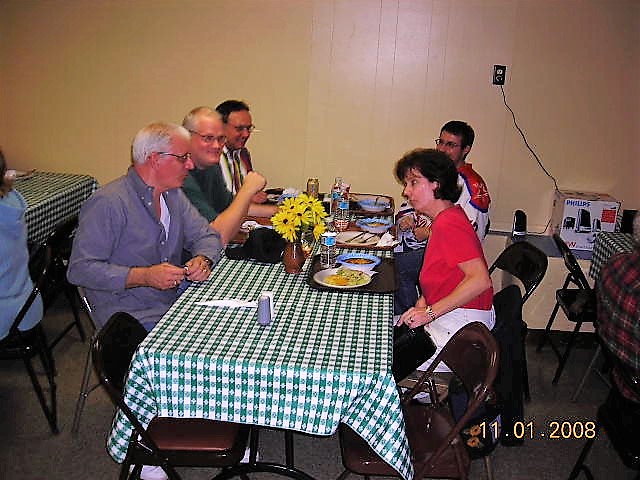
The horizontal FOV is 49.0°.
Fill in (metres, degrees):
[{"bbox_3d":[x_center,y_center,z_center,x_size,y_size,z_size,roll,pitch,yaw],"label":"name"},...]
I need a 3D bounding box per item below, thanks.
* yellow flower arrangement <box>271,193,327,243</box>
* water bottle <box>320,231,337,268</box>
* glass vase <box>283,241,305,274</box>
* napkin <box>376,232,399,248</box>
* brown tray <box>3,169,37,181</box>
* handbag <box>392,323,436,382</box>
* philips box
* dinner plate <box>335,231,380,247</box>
[{"bbox_3d":[-0.087,-0.091,2.843,0.210,0.188,0.185,4,15,5],"label":"yellow flower arrangement"},{"bbox_3d":[0.043,0.022,2.942,0.064,0.185,0.064,4,15,5],"label":"water bottle"},{"bbox_3d":[-0.104,0.058,2.881,0.090,0.145,0.090,4,15,5],"label":"glass vase"},{"bbox_3d":[0.321,0.002,3.346,0.110,0.055,0.090,4,15,5],"label":"napkin"},{"bbox_3d":[-2.061,-0.405,4.416,0.355,0.025,0.460,4,16,5],"label":"brown tray"},{"bbox_3d":[0.333,0.419,2.642,0.190,0.260,0.270,4,15,5],"label":"handbag"},{"bbox_3d":[1.566,-0.107,4.177,0.308,0.290,0.216,4,15,5],"label":"philips box"},{"bbox_3d":[0.177,-0.005,3.371,0.235,0.025,0.235,3,15,-1],"label":"dinner plate"}]

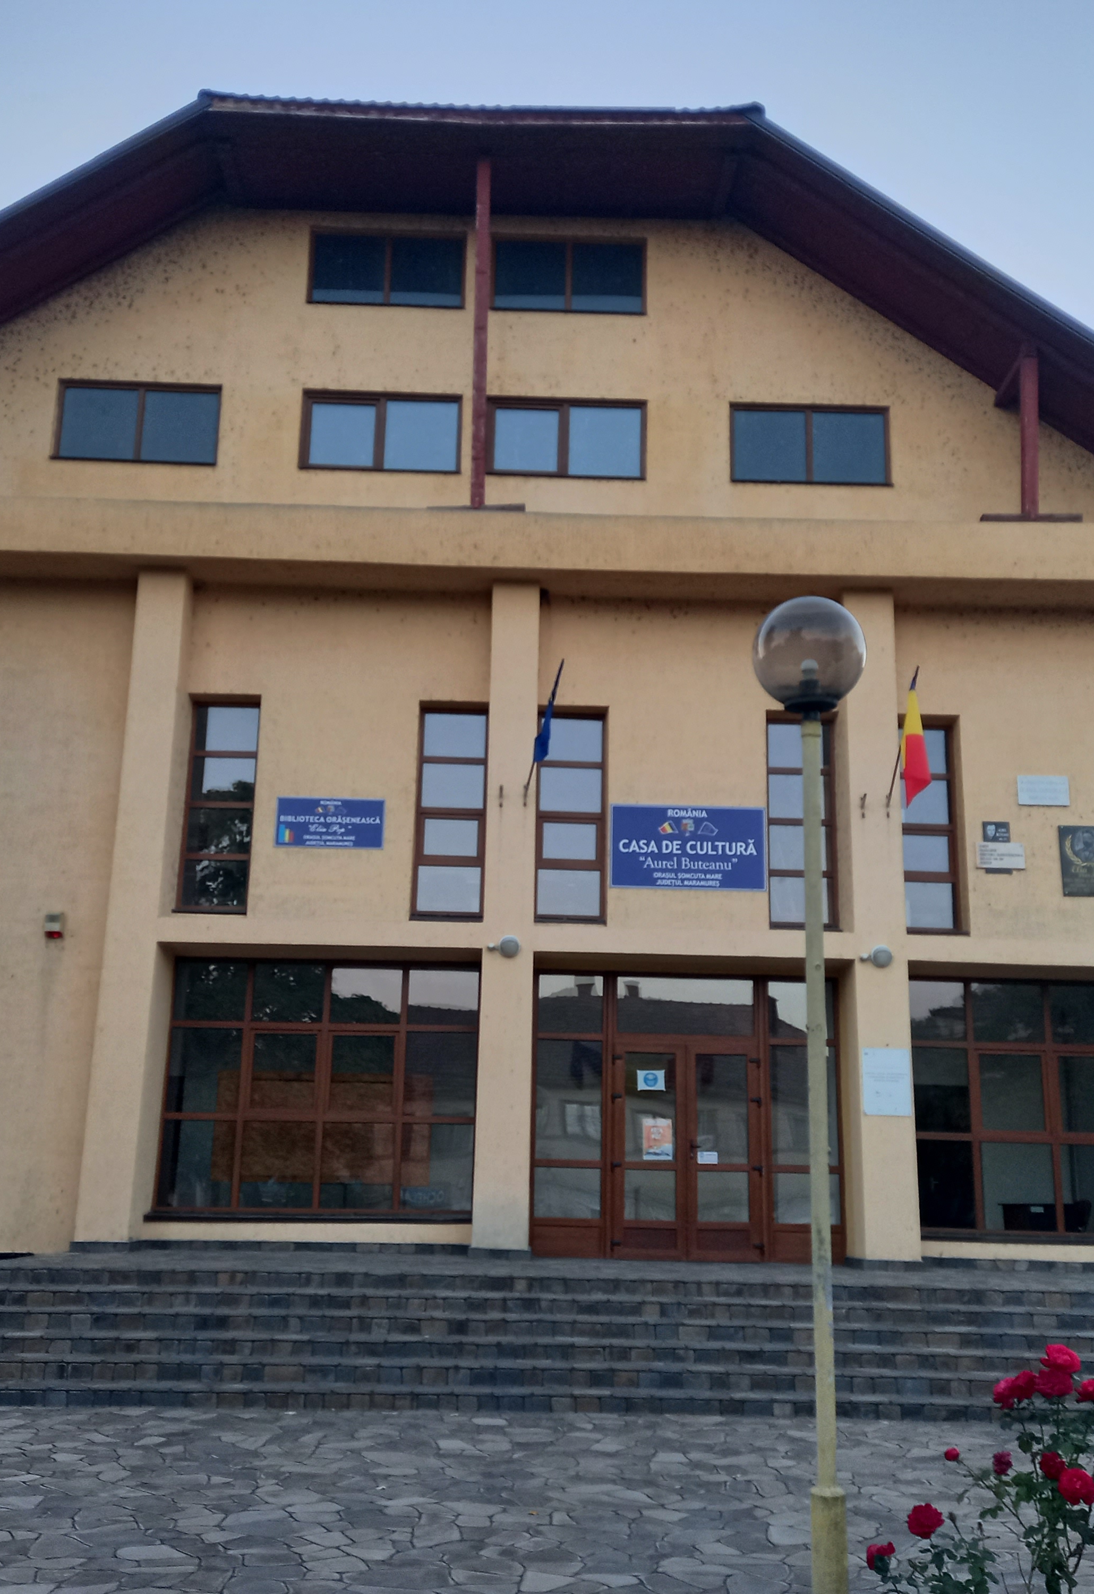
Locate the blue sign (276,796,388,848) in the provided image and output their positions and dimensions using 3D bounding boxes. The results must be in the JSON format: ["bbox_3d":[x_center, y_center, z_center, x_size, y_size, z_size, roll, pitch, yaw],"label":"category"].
[{"bbox_3d":[-2.329,0.280,16.484,1.161,0.553,0.050,1,-15,0],"label":"blue sign"}]

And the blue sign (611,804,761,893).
[{"bbox_3d":[1.521,0.543,16.460,1.662,0.912,0.050,1,-15,0],"label":"blue sign"}]

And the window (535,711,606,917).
[{"bbox_3d":[0.259,0.225,17.112,0.782,2.378,0.120,1,-14,-1],"label":"window"}]

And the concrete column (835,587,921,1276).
[{"bbox_3d":[3.497,1.244,16.363,0.556,7.075,0.550,1,-14,-1],"label":"concrete column"}]

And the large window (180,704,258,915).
[{"bbox_3d":[-3.618,0.129,17.047,0.814,2.378,0.120,1,-14,-1],"label":"large window"}]

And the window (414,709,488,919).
[{"bbox_3d":[-1.023,0.165,16.871,0.760,2.370,0.140,1,-15,0],"label":"window"}]

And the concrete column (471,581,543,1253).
[{"bbox_3d":[-0.400,1.147,16.298,0.555,7.012,0.550,1,-14,-1],"label":"concrete column"}]

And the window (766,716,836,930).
[{"bbox_3d":[2.833,0.289,17.155,0.798,2.378,0.120,1,-14,-1],"label":"window"}]

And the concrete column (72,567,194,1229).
[{"bbox_3d":[-4.233,1.039,16.030,0.527,6.946,0.620,1,-15,0],"label":"concrete column"}]

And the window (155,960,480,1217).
[{"bbox_3d":[-2.363,3.082,16.260,3.312,2.673,0.140,1,-15,0],"label":"window"}]

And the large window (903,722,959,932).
[{"bbox_3d":[4.184,0.323,17.177,0.798,2.378,0.120,1,-14,-1],"label":"large window"}]

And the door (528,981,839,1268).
[{"bbox_3d":[1.477,3.364,16.230,3.294,2.936,0.120,1,-15,0],"label":"door"}]

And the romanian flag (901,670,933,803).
[{"bbox_3d":[3.817,-0.612,15.828,0.292,1.460,0.360,1,-15,0],"label":"romanian flag"}]

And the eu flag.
[{"bbox_3d":[0.014,-0.894,16.296,0.344,1.218,0.250,1,-14,-1],"label":"eu flag"}]

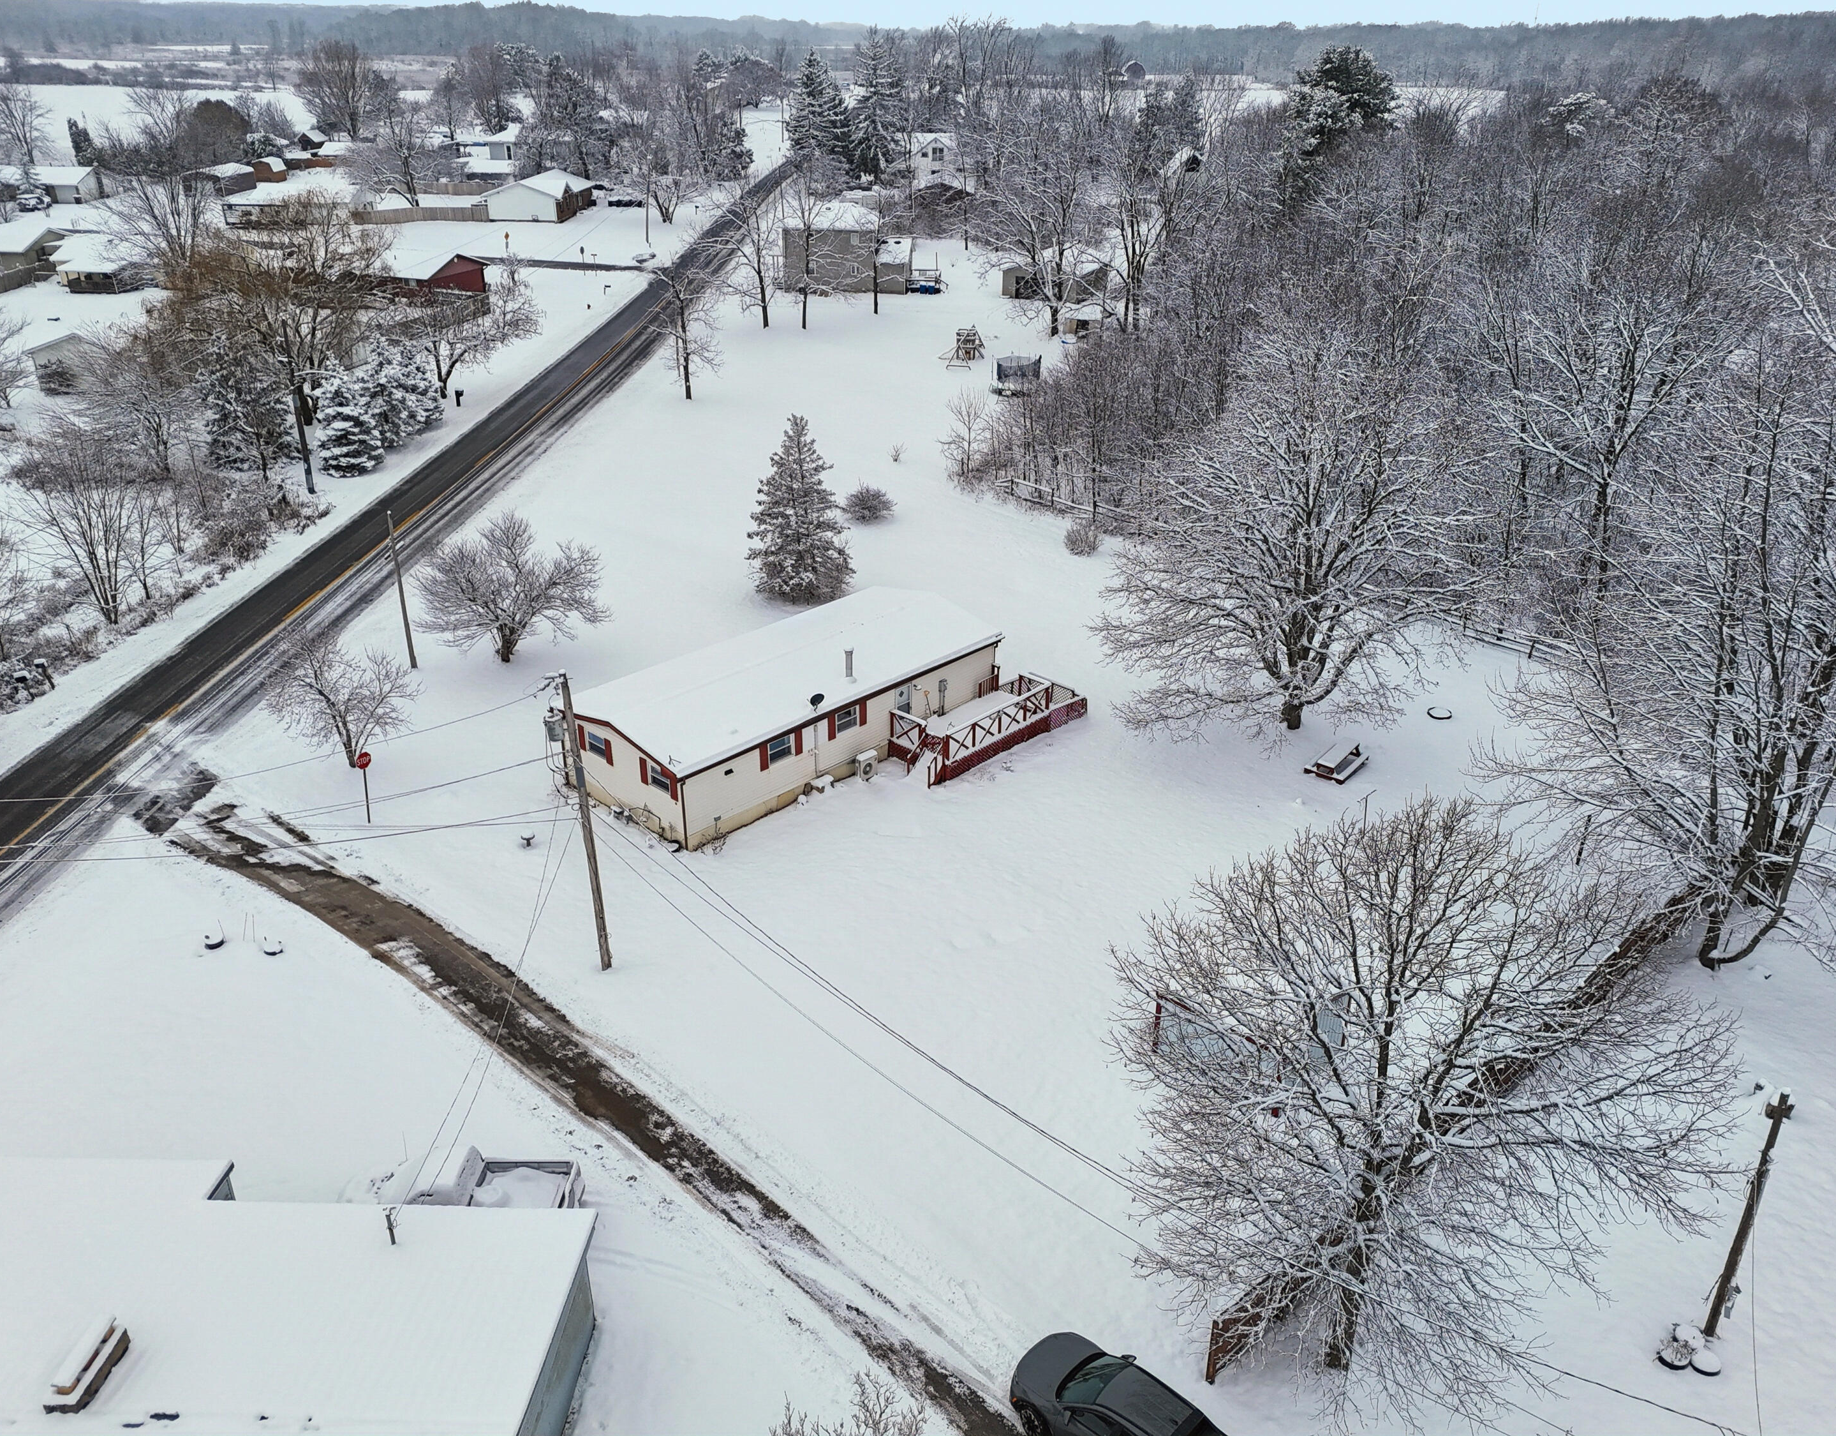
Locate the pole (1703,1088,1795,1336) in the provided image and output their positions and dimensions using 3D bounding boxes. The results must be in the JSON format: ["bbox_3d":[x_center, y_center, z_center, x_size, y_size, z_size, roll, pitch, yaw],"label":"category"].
[{"bbox_3d":[16.615,10.102,26.652,0.550,6.901,0.450,7,30,21],"label":"pole"}]

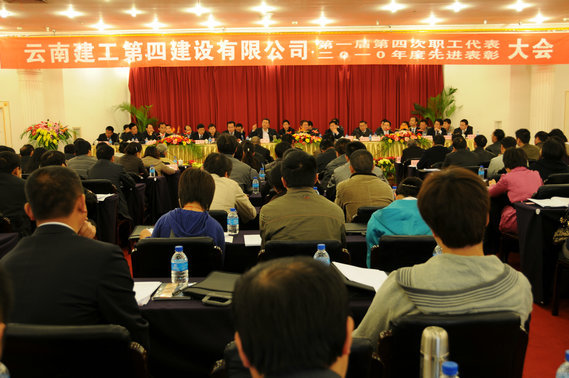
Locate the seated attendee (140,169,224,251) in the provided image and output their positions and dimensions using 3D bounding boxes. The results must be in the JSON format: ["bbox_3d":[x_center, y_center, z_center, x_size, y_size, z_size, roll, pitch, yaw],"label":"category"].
[{"bbox_3d":[-0.530,0.492,3.362,0.480,1.210,0.750,-1,6,0],"label":"seated attendee"}]

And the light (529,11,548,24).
[{"bbox_3d":[6.066,-4.062,14.686,0.220,0.120,0.220,-1,6,0],"label":"light"}]

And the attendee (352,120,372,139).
[{"bbox_3d":[1.808,-0.934,14.182,0.520,1.260,0.700,-1,6,0],"label":"attendee"}]

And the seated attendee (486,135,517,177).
[{"bbox_3d":[2.341,0.075,6.658,0.500,1.263,0.780,-2,6,-17],"label":"seated attendee"}]

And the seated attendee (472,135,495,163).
[{"bbox_3d":[2.887,-0.183,9.286,0.480,1.250,0.750,-2,6,-15],"label":"seated attendee"}]

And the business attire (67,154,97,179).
[{"bbox_3d":[-2.346,-0.090,7.236,0.480,0.620,0.400,0,7,6],"label":"business attire"}]

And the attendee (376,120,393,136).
[{"bbox_3d":[2.181,-0.869,13.180,0.500,1.189,0.700,0,6,0],"label":"attendee"}]

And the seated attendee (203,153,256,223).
[{"bbox_3d":[-0.408,0.352,4.358,0.500,1.214,0.850,-1,6,-10],"label":"seated attendee"}]

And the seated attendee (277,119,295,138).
[{"bbox_3d":[0.065,-1.026,14.870,0.460,1.260,0.720,-1,6,0],"label":"seated attendee"}]

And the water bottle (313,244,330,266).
[{"bbox_3d":[0.155,0.304,2.540,0.066,0.157,0.066,0,6,0],"label":"water bottle"}]

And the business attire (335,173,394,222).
[{"bbox_3d":[0.589,0.187,4.536,0.480,0.620,0.420,-1,7,0],"label":"business attire"}]

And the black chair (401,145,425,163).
[{"bbox_3d":[2.303,-0.470,10.909,0.480,0.650,0.420,-1,6,0],"label":"black chair"}]

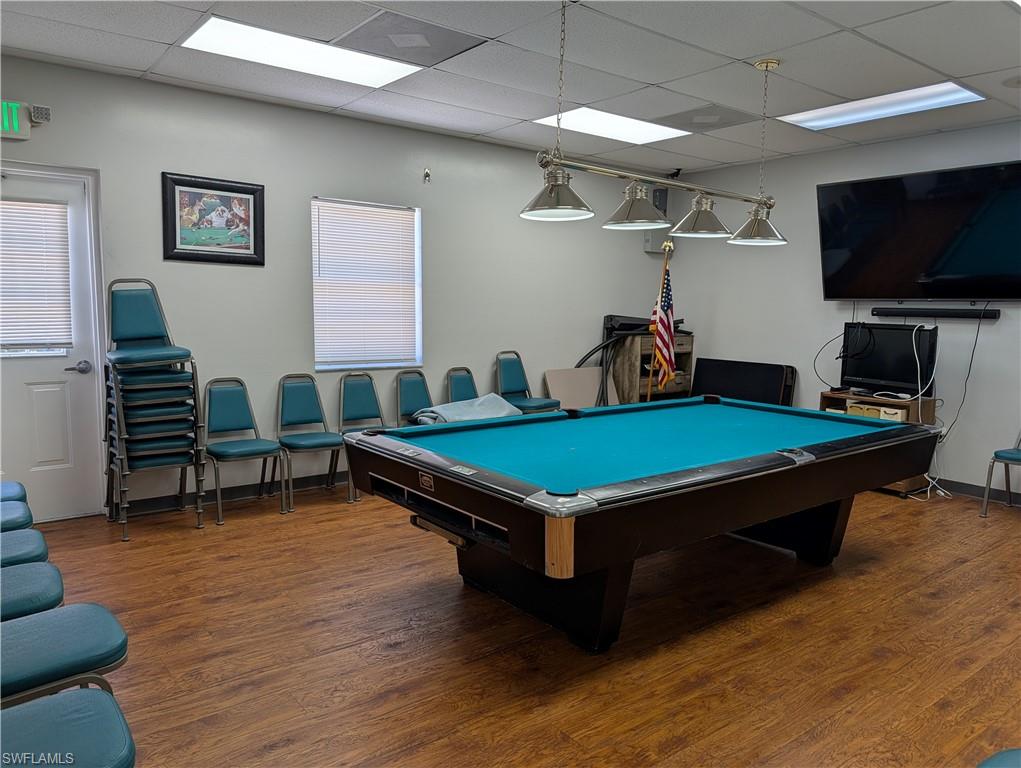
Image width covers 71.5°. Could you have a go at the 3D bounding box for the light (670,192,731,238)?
[{"bbox_3d":[1.000,-0.892,3.698,0.335,0.235,0.335,-5,9,-37],"label":"light"}]

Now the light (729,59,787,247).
[{"bbox_3d":[1.409,-1.277,3.963,0.335,0.965,0.335,-5,9,-37],"label":"light"}]

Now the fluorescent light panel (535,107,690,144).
[{"bbox_3d":[0.796,-1.986,5.421,1.200,0.060,0.600,-5,9,-37],"label":"fluorescent light panel"}]

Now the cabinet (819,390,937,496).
[{"bbox_3d":[2.961,0.458,5.772,0.435,0.735,0.710,-4,9,-37],"label":"cabinet"}]

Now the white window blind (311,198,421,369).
[{"bbox_3d":[-1.104,-0.751,5.541,0.920,1.260,0.060,-4,9,-37],"label":"white window blind"}]

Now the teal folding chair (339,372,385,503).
[{"bbox_3d":[-1.066,0.373,5.359,0.450,0.875,0.530,-5,9,-37],"label":"teal folding chair"}]

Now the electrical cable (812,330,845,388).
[{"bbox_3d":[2.724,-0.204,6.057,0.120,0.470,0.270,-5,9,-37],"label":"electrical cable"}]

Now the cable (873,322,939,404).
[{"bbox_3d":[3.035,-0.157,5.471,0.180,0.580,0.470,-4,9,-37],"label":"cable"}]

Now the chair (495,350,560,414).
[{"bbox_3d":[0.102,0.200,6.198,0.460,0.940,0.530,-4,9,-37],"label":"chair"}]

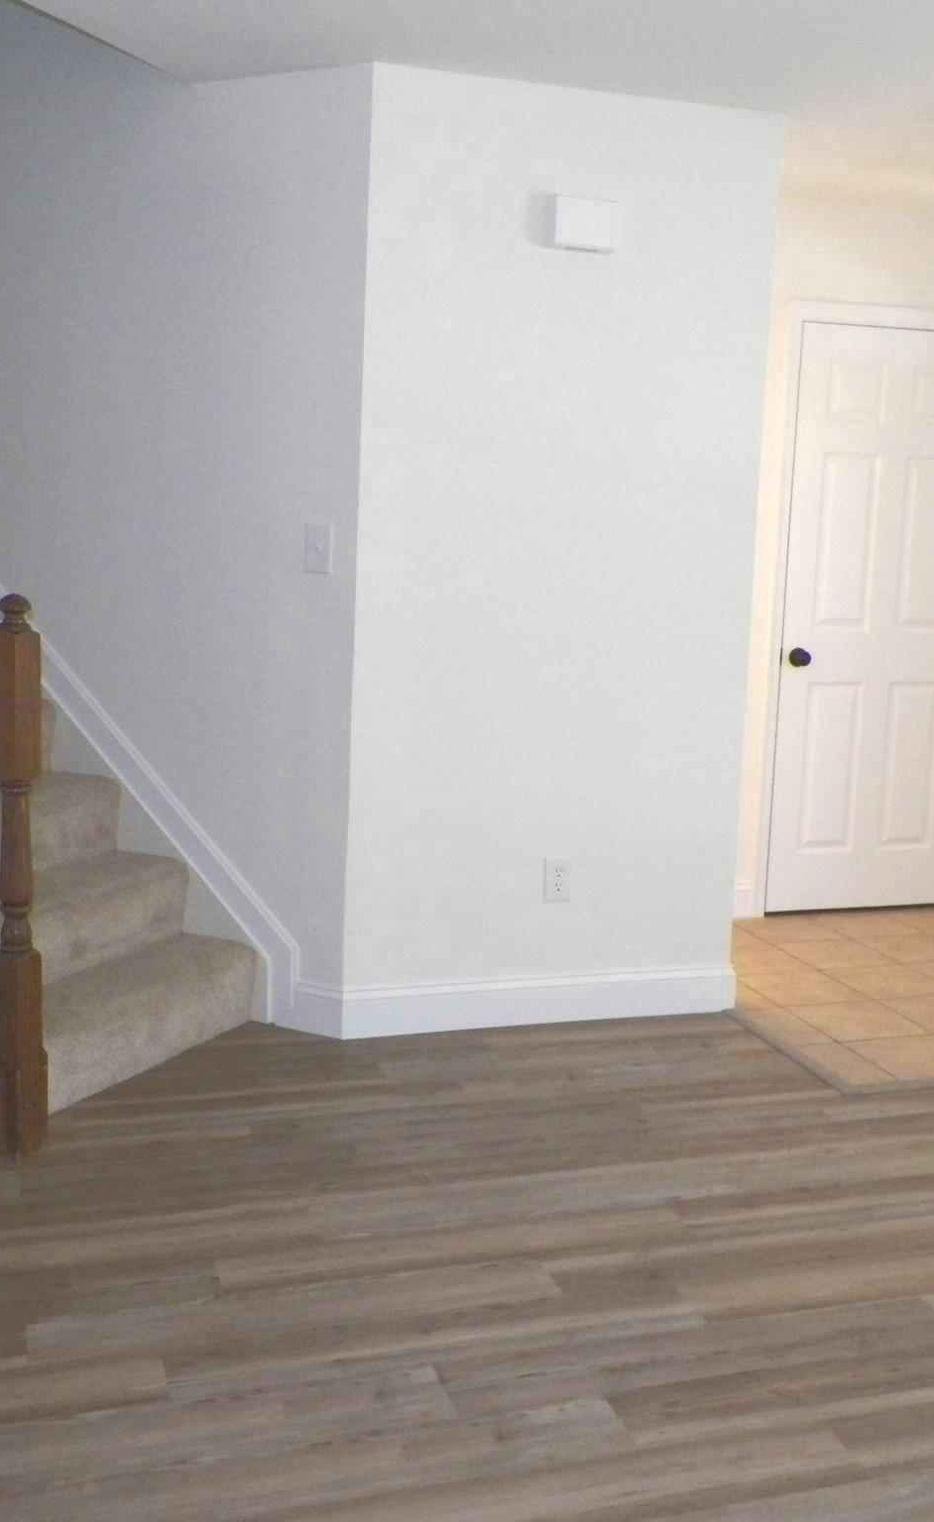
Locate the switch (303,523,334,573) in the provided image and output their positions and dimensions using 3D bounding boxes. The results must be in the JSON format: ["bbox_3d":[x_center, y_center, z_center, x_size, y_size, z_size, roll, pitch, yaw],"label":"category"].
[{"bbox_3d":[-0.378,-0.538,3.724,0.074,0.120,0.015,6,10,23],"label":"switch"}]

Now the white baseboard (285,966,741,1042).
[{"bbox_3d":[0.157,0.654,4.063,1.265,0.133,0.120,-1,10,-17],"label":"white baseboard"}]

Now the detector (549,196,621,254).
[{"bbox_3d":[0.295,-1.348,3.688,0.164,0.120,0.050,-1,10,-17],"label":"detector"}]

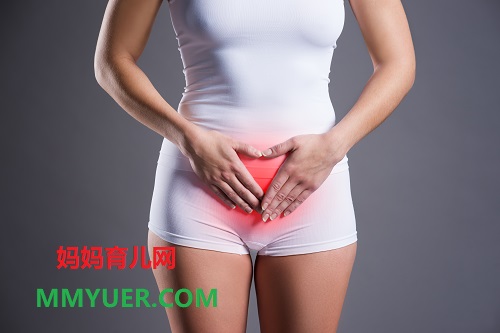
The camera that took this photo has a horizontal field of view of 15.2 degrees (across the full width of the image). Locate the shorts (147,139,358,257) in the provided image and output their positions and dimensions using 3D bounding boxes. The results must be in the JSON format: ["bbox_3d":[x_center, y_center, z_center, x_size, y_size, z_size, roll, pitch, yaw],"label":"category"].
[{"bbox_3d":[0.004,0.053,3.200,0.360,0.200,0.230,0,5,0],"label":"shorts"}]

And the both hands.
[{"bbox_3d":[0.020,0.011,3.050,0.265,0.152,0.110,0,2,0],"label":"both hands"}]

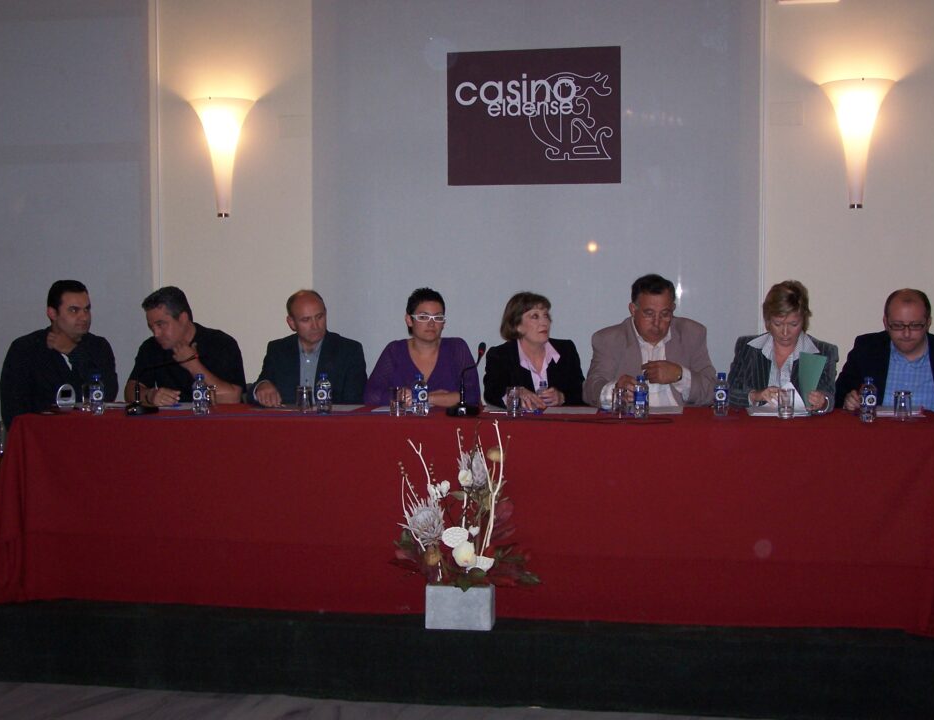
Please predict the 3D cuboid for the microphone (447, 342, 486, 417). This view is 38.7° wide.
[{"bbox_3d":[-0.002,0.077,5.485,0.120,0.299,0.160,1,3,23],"label":"microphone"}]

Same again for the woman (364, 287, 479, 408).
[{"bbox_3d":[-0.198,0.327,5.818,0.500,1.280,0.780,0,3,5],"label":"woman"}]

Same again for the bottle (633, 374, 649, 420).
[{"bbox_3d":[0.705,0.143,5.375,0.061,0.174,0.061,0,3,9],"label":"bottle"}]

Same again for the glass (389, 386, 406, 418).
[{"bbox_3d":[-0.274,0.166,5.288,0.067,0.115,0.067,0,2,0],"label":"glass"}]

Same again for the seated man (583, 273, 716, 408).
[{"bbox_3d":[0.781,0.311,5.700,0.600,1.320,0.800,0,2,10],"label":"seated man"}]

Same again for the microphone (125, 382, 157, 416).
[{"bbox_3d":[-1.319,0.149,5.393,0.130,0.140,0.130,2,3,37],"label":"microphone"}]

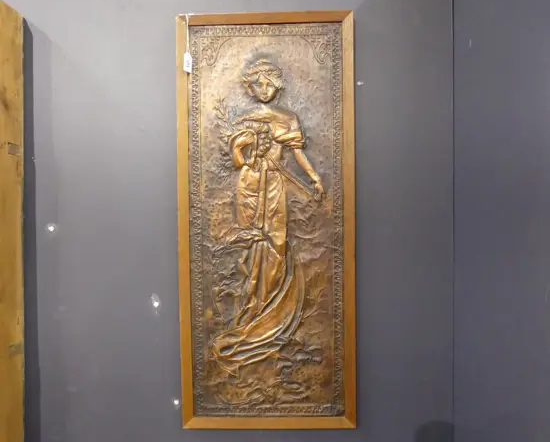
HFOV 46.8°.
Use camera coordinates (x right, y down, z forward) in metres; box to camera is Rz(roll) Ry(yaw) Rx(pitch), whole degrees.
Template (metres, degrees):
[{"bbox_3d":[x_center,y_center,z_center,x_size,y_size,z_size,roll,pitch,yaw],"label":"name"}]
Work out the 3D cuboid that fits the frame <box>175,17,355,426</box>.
[{"bbox_3d":[-0.018,0.004,1.468,0.400,0.950,0.033,-1,2,2],"label":"frame"}]

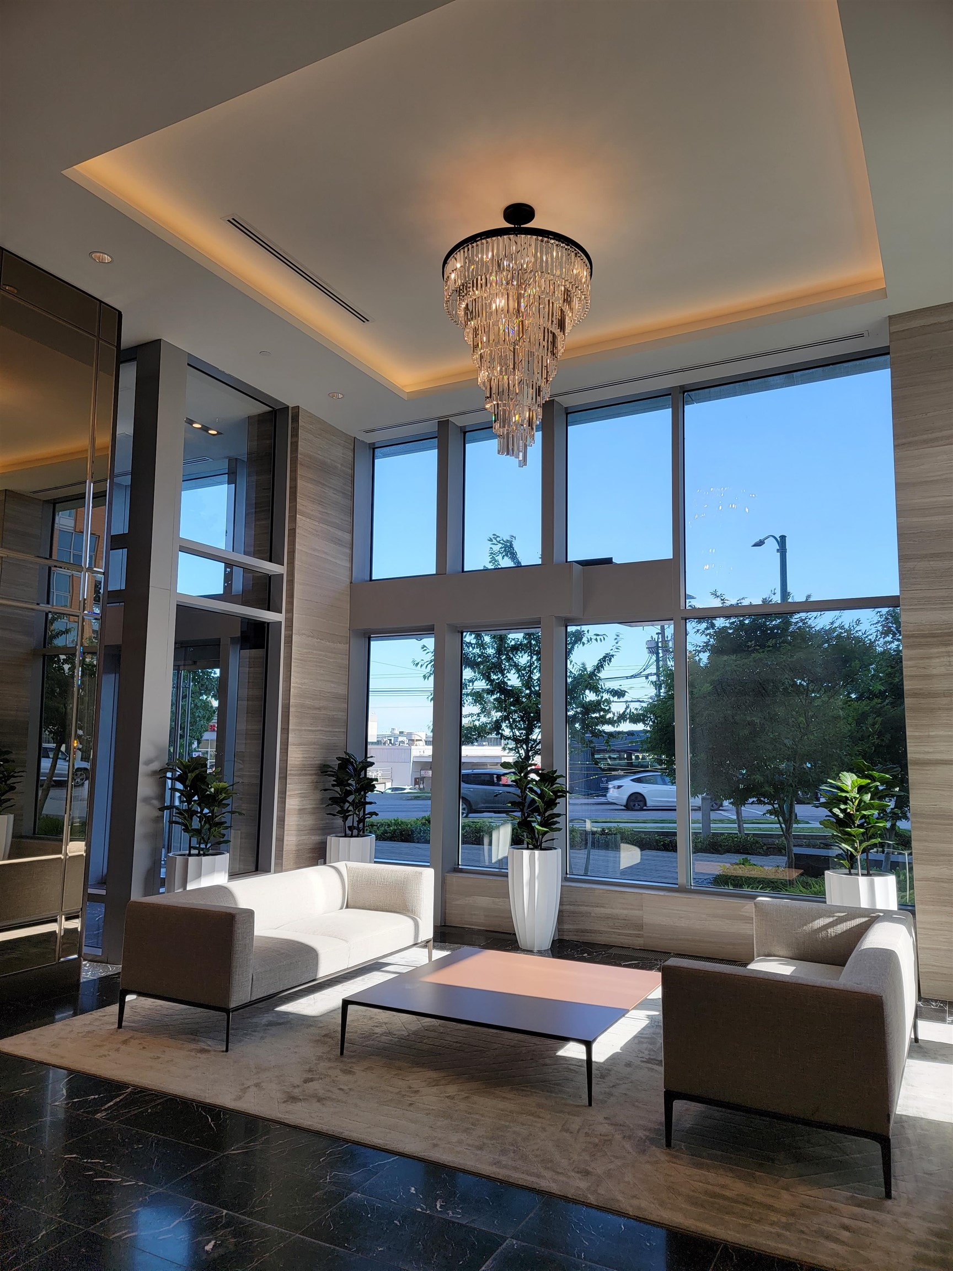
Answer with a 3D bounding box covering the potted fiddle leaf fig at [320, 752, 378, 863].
[{"bbox_3d":[-1.178,1.855,8.112,0.500,1.530,0.500,-3,-9,28],"label":"potted fiddle leaf fig"}]

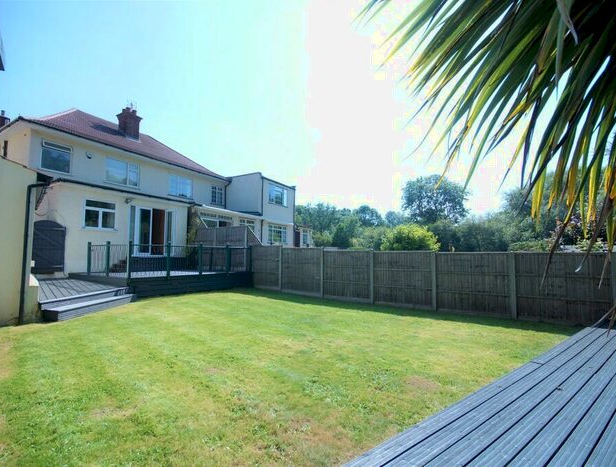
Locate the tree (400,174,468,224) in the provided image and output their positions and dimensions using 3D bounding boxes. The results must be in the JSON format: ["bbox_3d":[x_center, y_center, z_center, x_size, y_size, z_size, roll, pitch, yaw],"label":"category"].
[{"bbox_3d":[18.299,-2.067,41.628,9.650,12.880,9.650,-1,-4,31],"label":"tree"}]

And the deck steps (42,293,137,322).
[{"bbox_3d":[-4.909,1.605,6.692,0.650,0.330,2.150,0,-3,8],"label":"deck steps"}]

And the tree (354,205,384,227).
[{"bbox_3d":[13.018,-0.344,61.663,6.590,11.660,6.590,-1,-4,31],"label":"tree"}]

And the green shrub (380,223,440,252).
[{"bbox_3d":[5.257,1.098,14.910,2.930,3.130,3.090,-1,-4,31],"label":"green shrub"}]

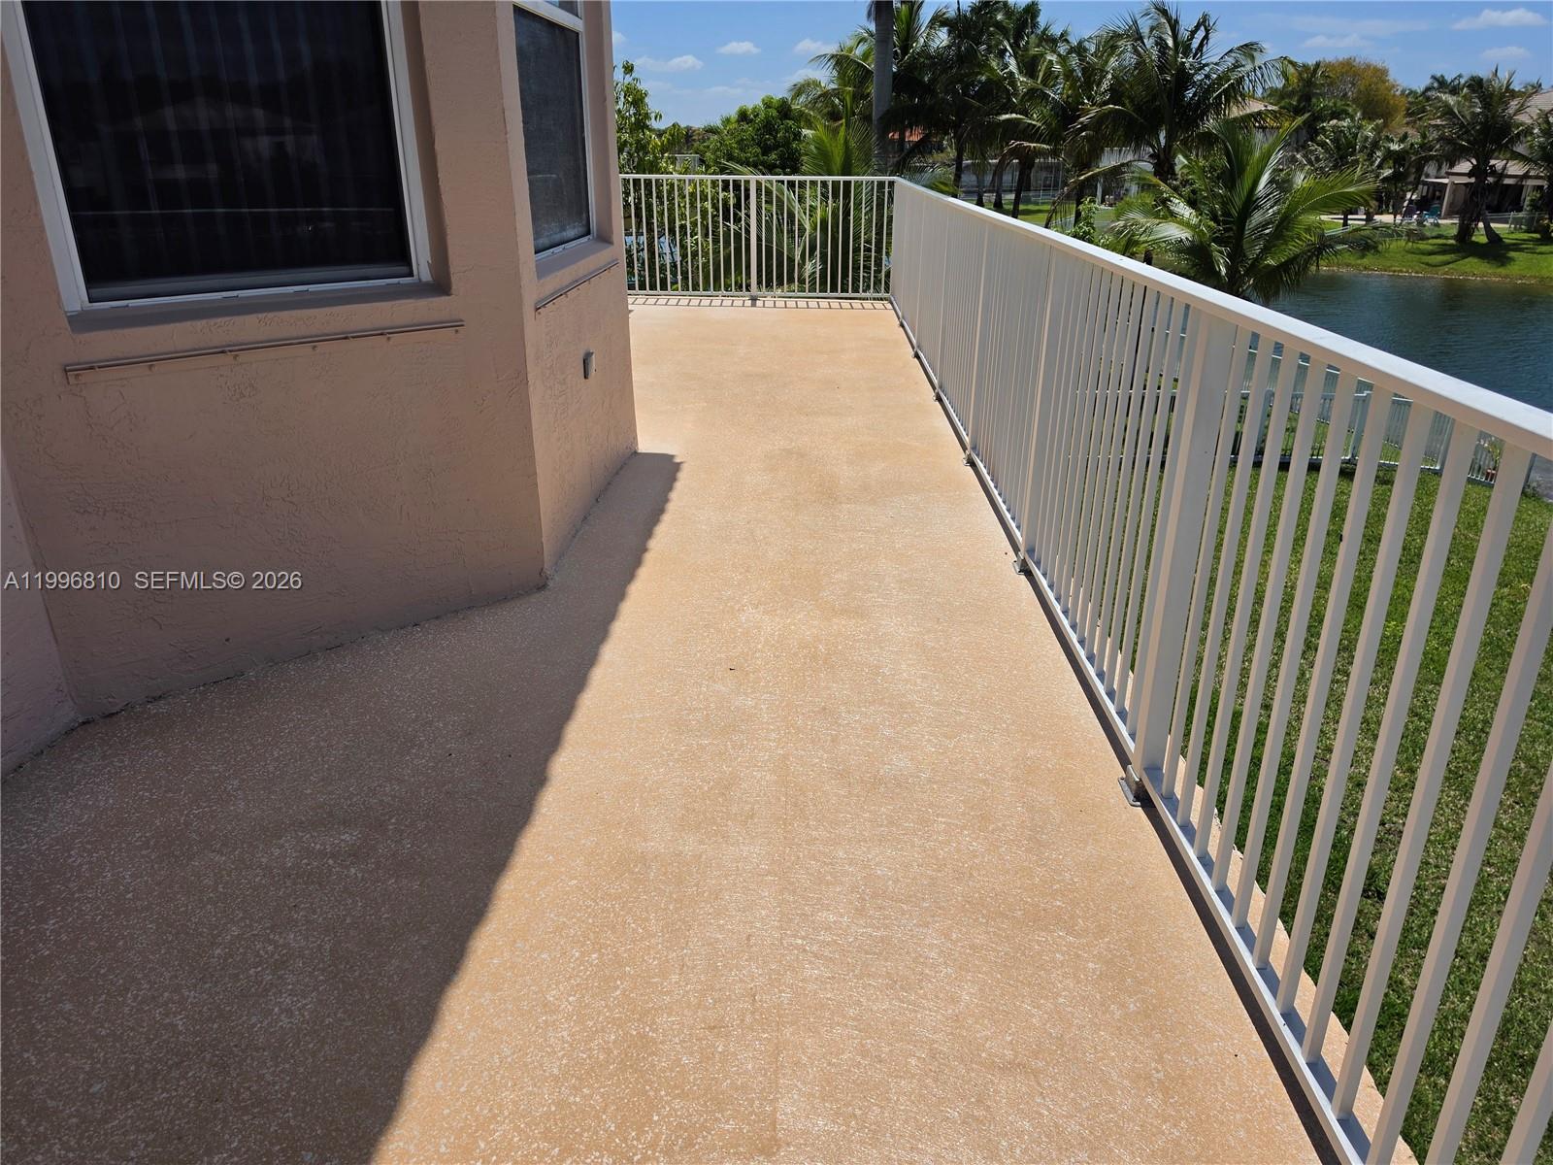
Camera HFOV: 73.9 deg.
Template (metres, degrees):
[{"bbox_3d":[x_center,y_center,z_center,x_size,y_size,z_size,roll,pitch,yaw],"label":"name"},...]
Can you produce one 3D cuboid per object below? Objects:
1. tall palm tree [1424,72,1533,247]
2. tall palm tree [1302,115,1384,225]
[{"bbox_3d":[34.929,-21.138,51.219,5.200,7.900,5.200,0,23,0],"label":"tall palm tree"},{"bbox_3d":[32.676,-23.816,59.574,4.500,5.900,4.500,0,23,0],"label":"tall palm tree"}]

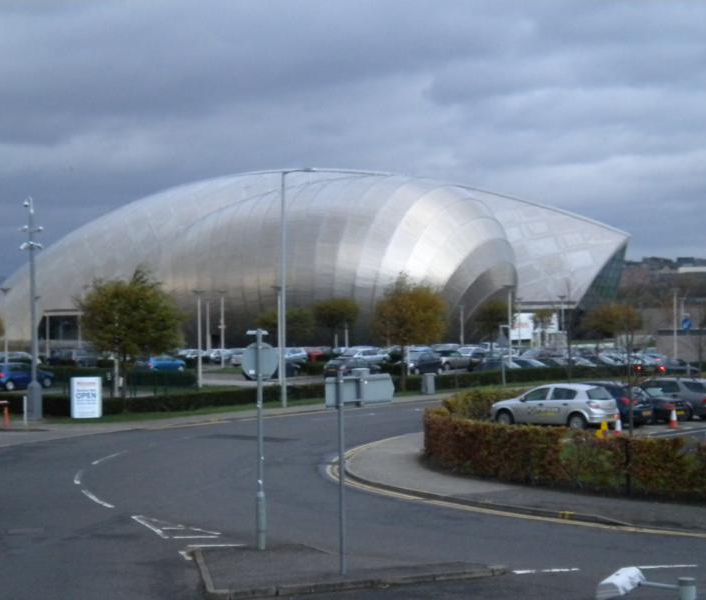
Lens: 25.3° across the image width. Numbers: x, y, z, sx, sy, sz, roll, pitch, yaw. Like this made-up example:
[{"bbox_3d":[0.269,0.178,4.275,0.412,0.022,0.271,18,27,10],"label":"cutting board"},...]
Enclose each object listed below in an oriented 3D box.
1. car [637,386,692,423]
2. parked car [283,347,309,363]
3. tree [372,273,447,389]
[{"bbox_3d":[9.960,3.594,56.200,4.000,1.280,1.700,-1,-1,40],"label":"car"},{"bbox_3d":[-5.449,4.630,137.008,1.750,1.480,4.200,-1,-1,38],"label":"parked car"},{"bbox_3d":[2.927,1.604,80.000,3.800,6.000,3.800,-1,0,0],"label":"tree"}]

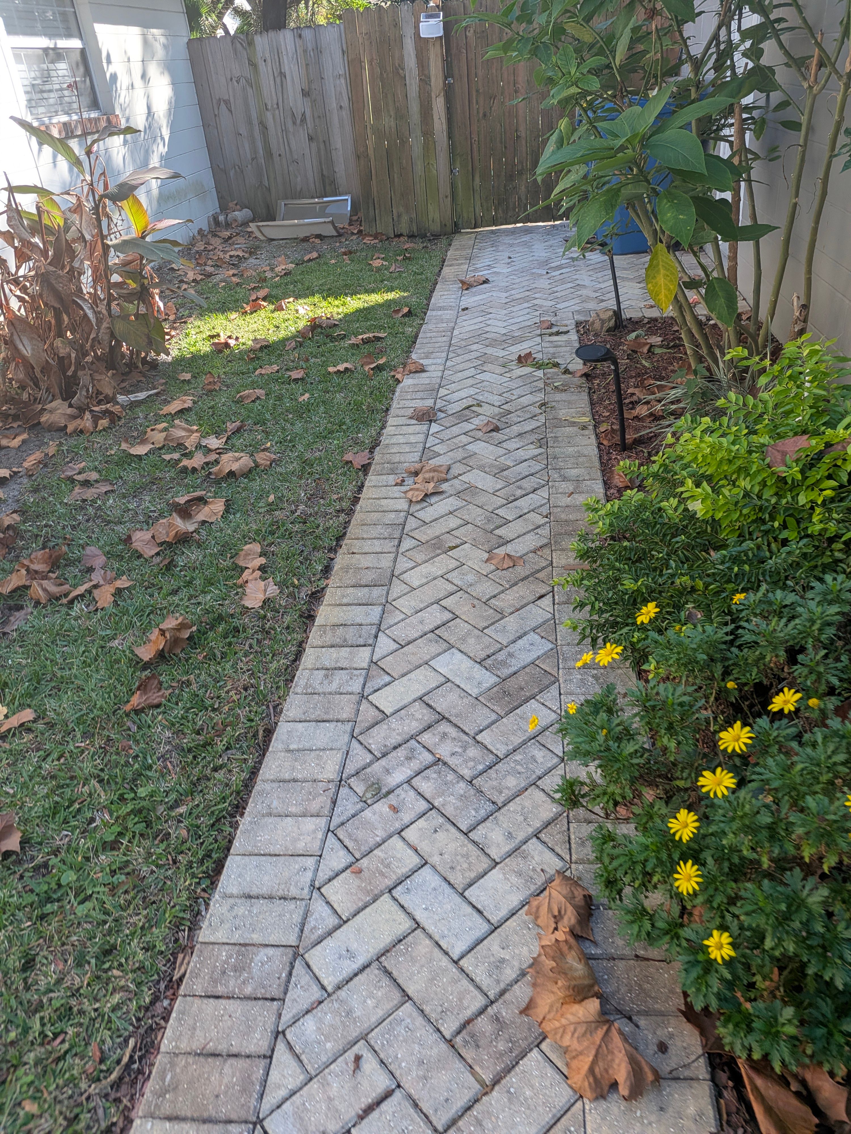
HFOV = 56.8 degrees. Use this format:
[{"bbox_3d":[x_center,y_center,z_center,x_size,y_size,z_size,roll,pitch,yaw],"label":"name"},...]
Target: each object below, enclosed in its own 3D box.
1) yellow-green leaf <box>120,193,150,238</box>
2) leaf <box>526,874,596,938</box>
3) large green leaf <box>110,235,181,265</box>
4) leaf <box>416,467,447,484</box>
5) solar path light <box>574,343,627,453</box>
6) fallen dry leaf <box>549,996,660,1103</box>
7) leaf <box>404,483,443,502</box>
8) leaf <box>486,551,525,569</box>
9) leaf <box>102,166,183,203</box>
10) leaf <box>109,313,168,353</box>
[{"bbox_3d":[-1.613,-1.956,4.345,0.120,0.270,0.090,-6,33,0],"label":"yellow-green leaf"},{"bbox_3d":[0.263,0.654,1.511,0.118,0.040,0.138,-19,35,-19],"label":"leaf"},{"bbox_3d":[-1.568,-1.755,4.370,0.450,0.100,0.150,18,36,5],"label":"large green leaf"},{"bbox_3d":[0.033,-0.373,3.143,0.140,0.040,0.120,-6,33,0],"label":"leaf"},{"bbox_3d":[0.692,-0.639,3.092,0.158,0.450,0.120,-2,40,18],"label":"solar path light"},{"bbox_3d":[0.285,0.791,1.295,0.150,0.040,0.140,15,38,29],"label":"fallen dry leaf"},{"bbox_3d":[-0.015,-0.290,3.026,0.150,0.036,0.130,16,39,30],"label":"leaf"},{"bbox_3d":[0.256,-0.021,2.566,0.135,0.034,0.100,2,34,12],"label":"leaf"},{"bbox_3d":[-1.522,-2.056,4.229,0.450,0.140,0.150,-7,32,9],"label":"leaf"},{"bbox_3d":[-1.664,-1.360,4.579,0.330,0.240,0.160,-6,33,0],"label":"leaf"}]

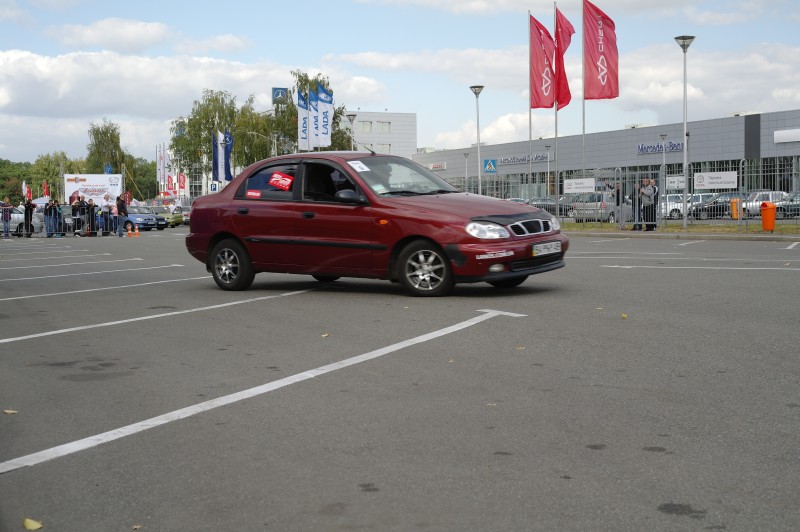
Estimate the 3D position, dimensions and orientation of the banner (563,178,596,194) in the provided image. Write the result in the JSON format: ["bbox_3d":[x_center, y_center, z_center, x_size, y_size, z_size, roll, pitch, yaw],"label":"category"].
[{"bbox_3d":[6.379,-2.818,36.200,0.050,0.480,1.900,-2,3,-25],"label":"banner"}]

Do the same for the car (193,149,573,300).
[{"bbox_3d":[-0.350,-0.475,10.636,4.237,1.432,1.678,1,3,36],"label":"car"}]

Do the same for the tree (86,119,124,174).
[{"bbox_3d":[-33.158,-10.415,115.000,4.600,12.400,4.600,-1,3,0],"label":"tree"}]

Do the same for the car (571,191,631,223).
[{"bbox_3d":[10.663,-3.056,53.848,1.750,1.560,4.250,1,3,27],"label":"car"}]

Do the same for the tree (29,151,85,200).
[{"bbox_3d":[-40.100,-9.000,120.000,6.600,8.600,6.600,-1,3,0],"label":"tree"}]

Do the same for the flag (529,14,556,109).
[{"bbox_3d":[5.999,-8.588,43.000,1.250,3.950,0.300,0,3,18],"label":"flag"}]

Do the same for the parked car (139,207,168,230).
[{"bbox_3d":[-15.850,-2.860,62.000,4.240,1.430,1.680,1,3,33],"label":"parked car"}]

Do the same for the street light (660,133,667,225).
[{"bbox_3d":[21.700,-7.350,84.000,0.530,6.900,0.530,-1,3,0],"label":"street light"}]

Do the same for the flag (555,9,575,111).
[{"bbox_3d":[6.630,-8.270,41.000,0.850,4.100,0.500,0,3,14],"label":"flag"}]

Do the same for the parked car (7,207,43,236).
[{"bbox_3d":[-18.300,-2.060,46.400,4.300,1.450,1.720,-1,3,-11],"label":"parked car"}]

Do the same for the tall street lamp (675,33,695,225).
[{"bbox_3d":[10.300,-4.860,37.000,0.740,6.980,0.740,-1,3,0],"label":"tall street lamp"}]

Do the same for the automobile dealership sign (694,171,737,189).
[{"bbox_3d":[9.276,-2.500,30.000,0.050,0.480,1.870,-2,3,-25],"label":"automobile dealership sign"}]

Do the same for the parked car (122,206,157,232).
[{"bbox_3d":[-15.750,-2.670,58.500,4.240,1.430,1.680,1,3,33],"label":"parked car"}]

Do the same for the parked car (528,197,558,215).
[{"bbox_3d":[10.248,-3.932,70.986,1.770,1.470,4.400,0,3,25],"label":"parked car"}]

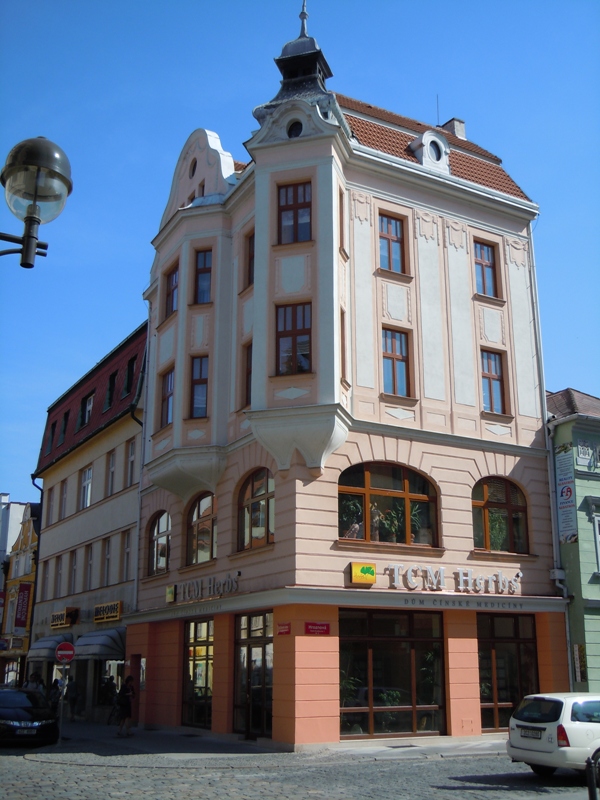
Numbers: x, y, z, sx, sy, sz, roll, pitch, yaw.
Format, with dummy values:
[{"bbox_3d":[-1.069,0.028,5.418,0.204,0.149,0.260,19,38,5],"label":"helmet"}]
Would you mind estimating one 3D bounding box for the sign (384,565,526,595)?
[{"bbox_3d":[4.298,4.910,24.715,4.650,0.600,0.150,9,-19,-29],"label":"sign"}]

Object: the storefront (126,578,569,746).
[{"bbox_3d":[0.969,8.471,28.746,9.400,3.780,11.900,9,-19,-29],"label":"storefront"}]

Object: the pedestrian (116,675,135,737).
[{"bbox_3d":[-5.033,8.887,26.216,0.440,1.654,0.460,-8,-18,24],"label":"pedestrian"}]

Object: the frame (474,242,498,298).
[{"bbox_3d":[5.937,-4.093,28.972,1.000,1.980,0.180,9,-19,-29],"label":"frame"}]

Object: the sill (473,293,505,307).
[{"bbox_3d":[5.941,-3.166,28.235,1.270,0.170,0.280,9,-19,-29],"label":"sill"}]

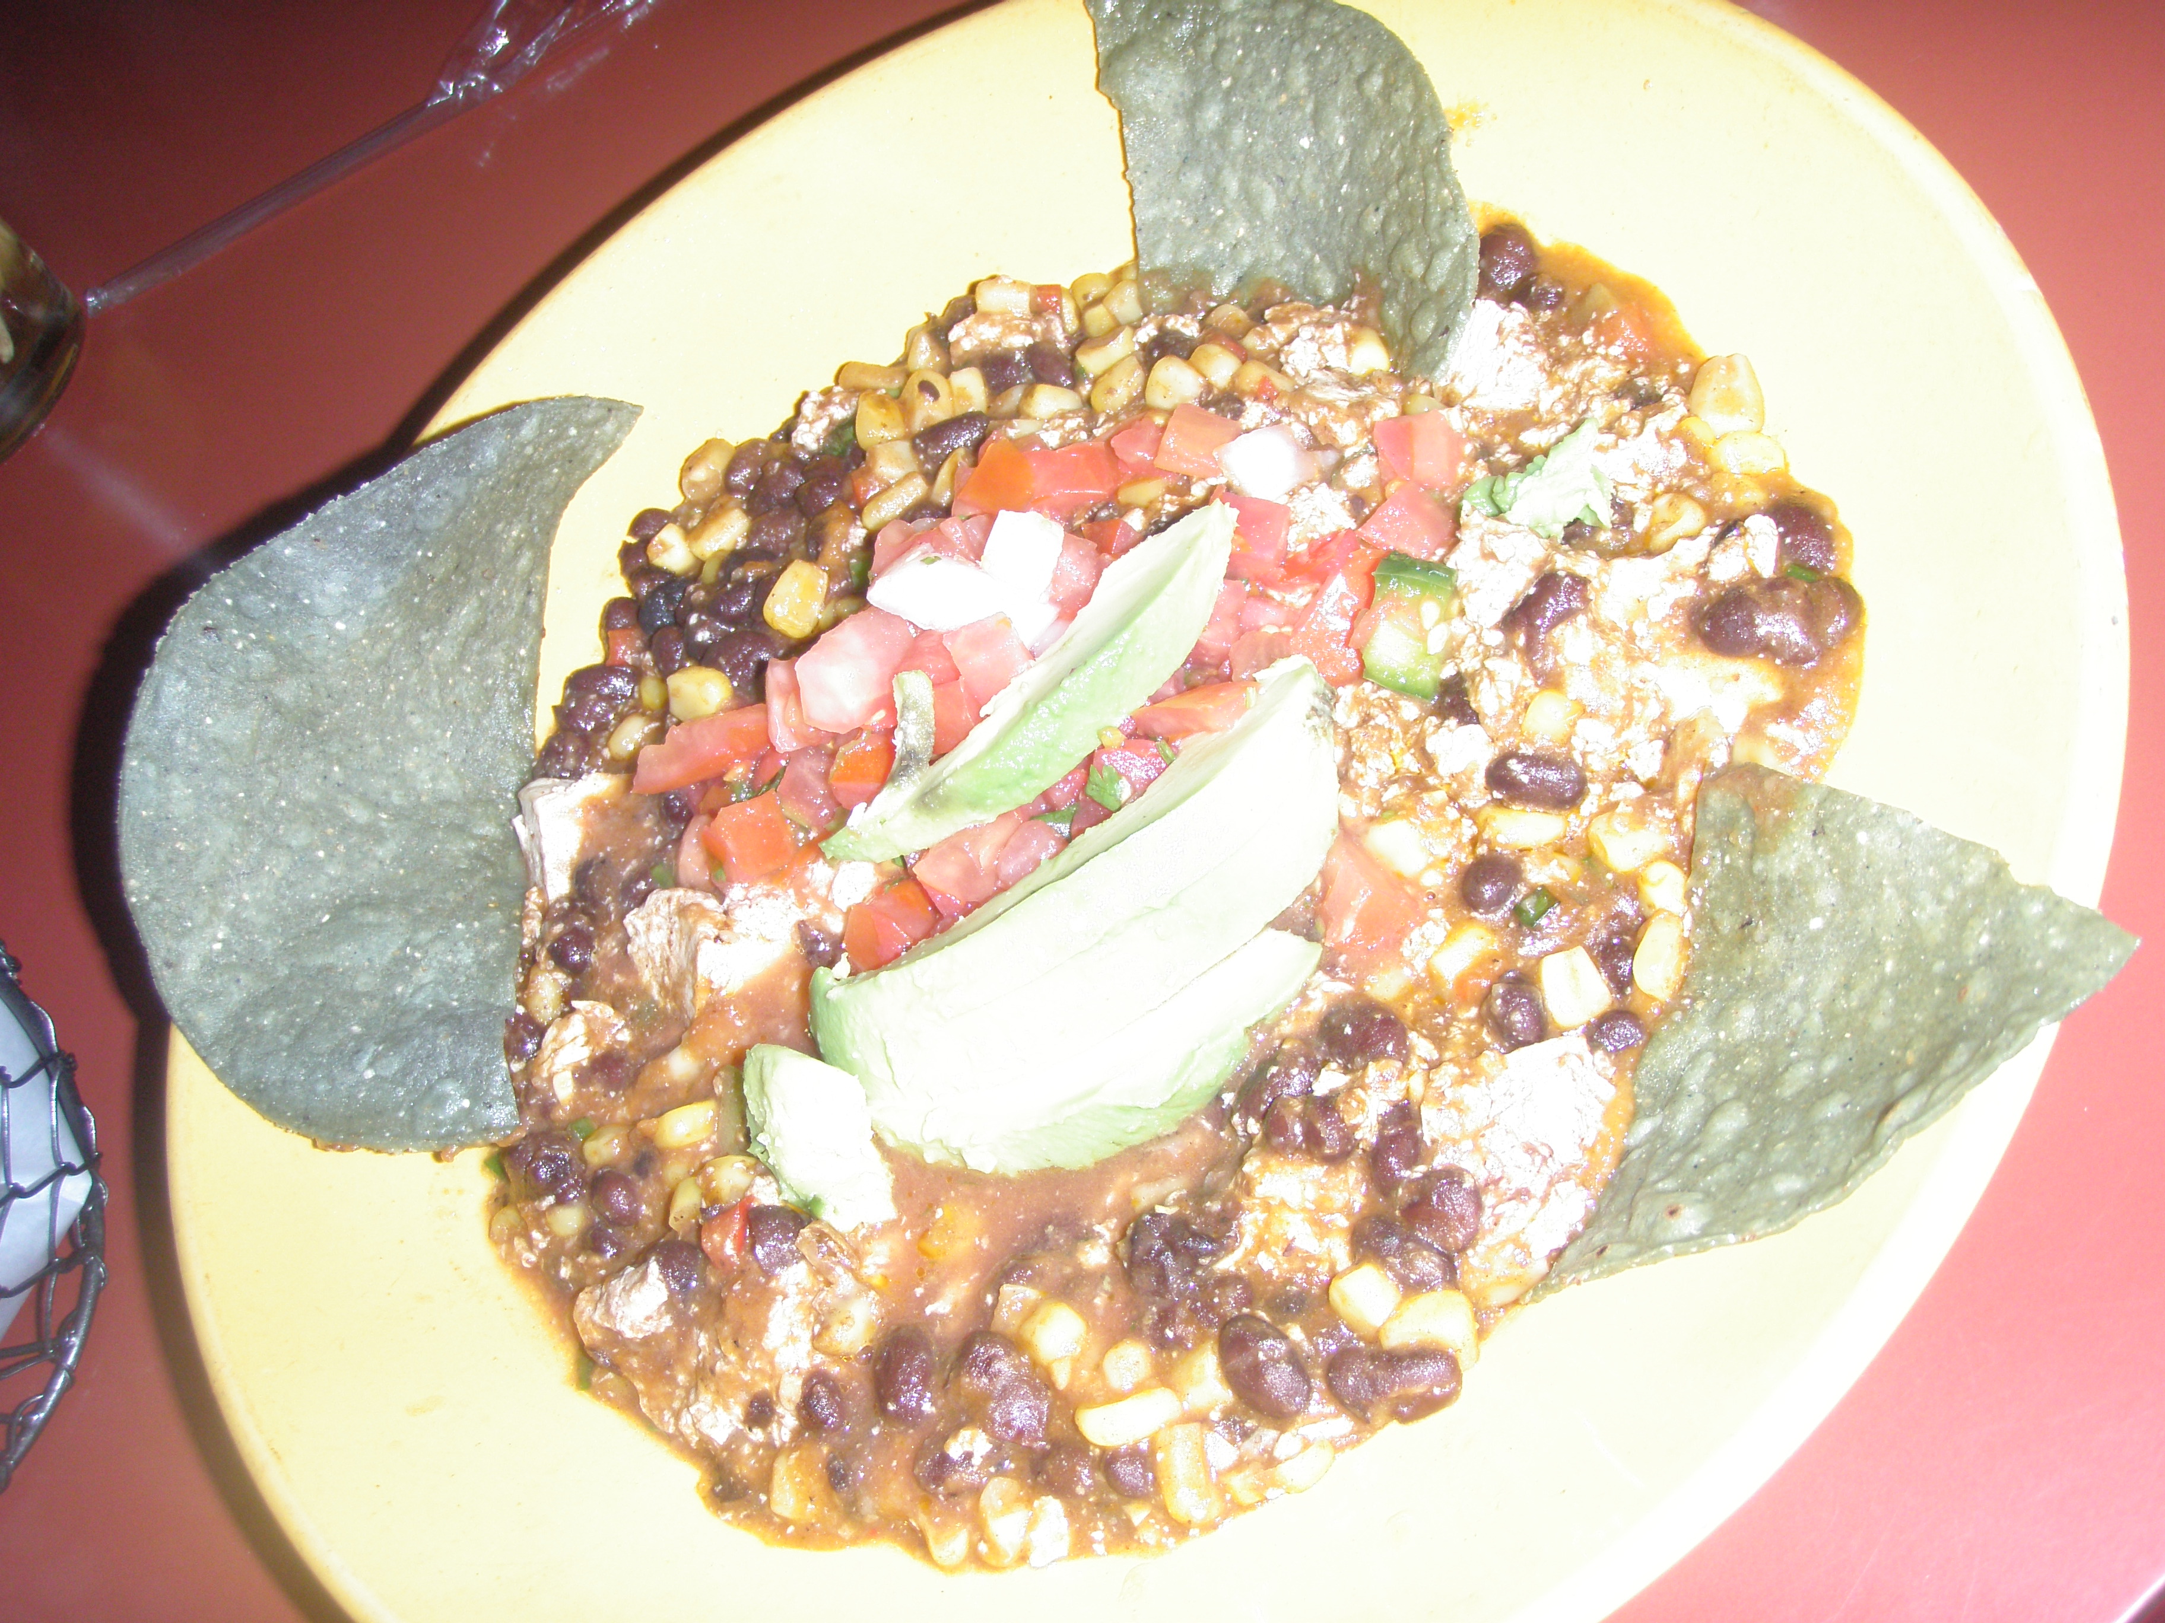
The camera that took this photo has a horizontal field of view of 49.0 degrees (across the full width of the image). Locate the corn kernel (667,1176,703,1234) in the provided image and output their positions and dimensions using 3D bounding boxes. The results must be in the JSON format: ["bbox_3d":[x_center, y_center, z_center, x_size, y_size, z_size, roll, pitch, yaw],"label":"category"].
[{"bbox_3d":[-0.056,0.055,0.332,0.005,0.005,0.009,18,73,35],"label":"corn kernel"}]

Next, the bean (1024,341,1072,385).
[{"bbox_3d":[-0.005,-0.070,0.369,0.007,0.007,0.010,-43,51,0],"label":"bean"}]

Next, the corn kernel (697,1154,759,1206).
[{"bbox_3d":[-0.044,0.046,0.293,0.008,0.006,0.007,-14,60,0],"label":"corn kernel"}]

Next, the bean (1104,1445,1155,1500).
[{"bbox_3d":[0.005,0.075,0.269,0.007,0.006,0.006,17,72,34],"label":"bean"}]

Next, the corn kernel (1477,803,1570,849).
[{"bbox_3d":[0.055,0.002,0.296,0.011,0.006,0.007,6,66,31],"label":"corn kernel"}]

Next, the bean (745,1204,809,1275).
[{"bbox_3d":[-0.041,0.057,0.315,0.009,0.008,0.011,-32,52,10],"label":"bean"}]

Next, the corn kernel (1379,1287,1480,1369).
[{"bbox_3d":[0.040,0.060,0.278,0.011,0.006,0.008,4,62,10],"label":"corn kernel"}]

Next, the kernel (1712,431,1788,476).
[{"bbox_3d":[0.093,-0.050,0.331,0.010,0.006,0.007,8,63,12],"label":"kernel"}]

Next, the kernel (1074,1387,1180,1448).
[{"bbox_3d":[0.006,0.073,0.284,0.013,0.006,0.007,-19,55,19],"label":"kernel"}]

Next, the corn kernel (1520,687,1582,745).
[{"bbox_3d":[0.061,-0.012,0.311,0.008,0.006,0.007,18,65,17],"label":"corn kernel"}]

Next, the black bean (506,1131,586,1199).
[{"bbox_3d":[-0.077,0.051,0.343,0.013,0.008,0.009,11,69,33],"label":"black bean"}]

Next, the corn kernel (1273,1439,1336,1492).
[{"bbox_3d":[0.026,0.077,0.278,0.009,0.005,0.006,-33,52,8],"label":"corn kernel"}]

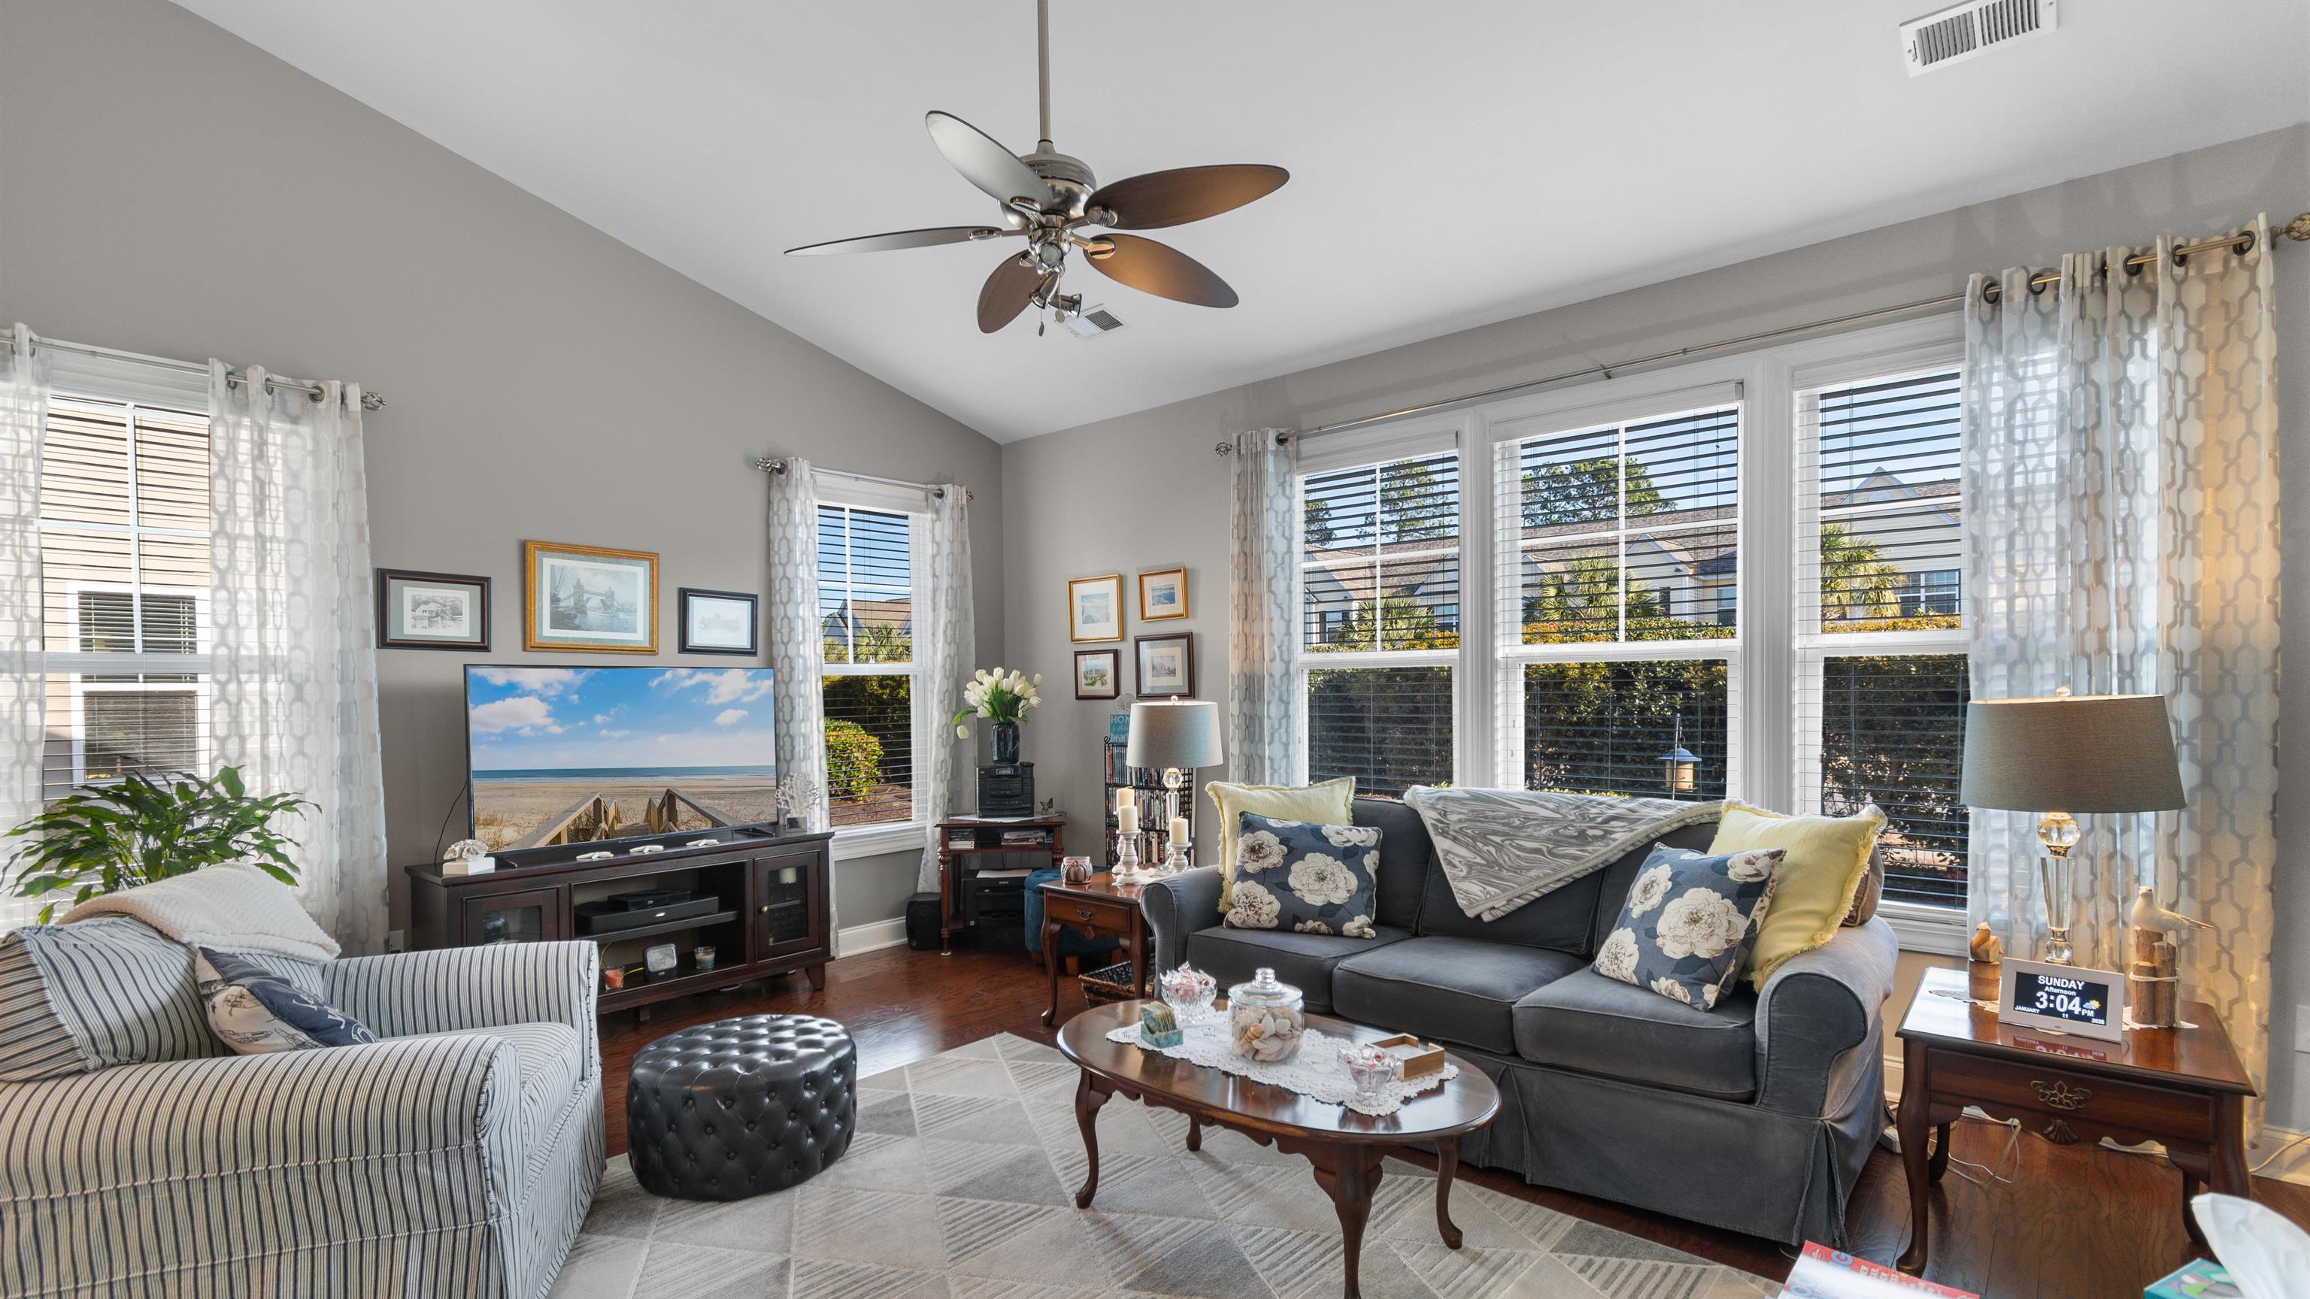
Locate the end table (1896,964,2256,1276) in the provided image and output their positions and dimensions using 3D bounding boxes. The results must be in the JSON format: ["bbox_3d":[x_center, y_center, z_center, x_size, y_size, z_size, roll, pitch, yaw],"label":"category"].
[{"bbox_3d":[2.106,1.133,2.237,0.540,0.555,0.690,-1,-1,40],"label":"end table"}]

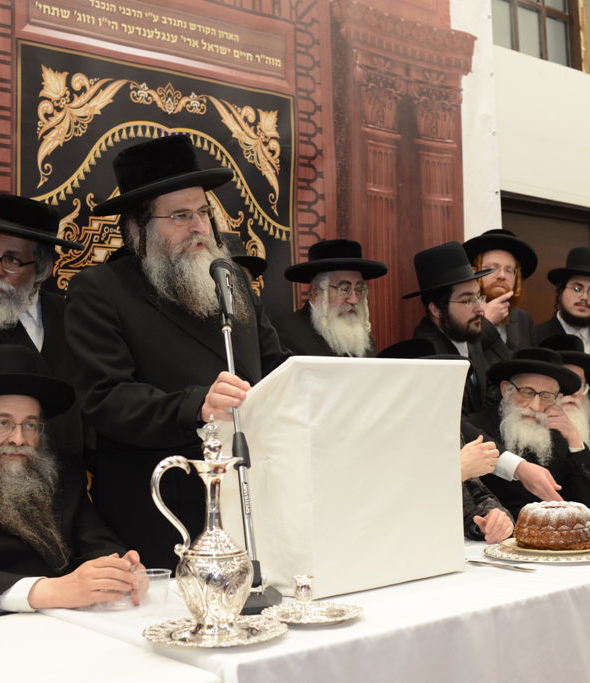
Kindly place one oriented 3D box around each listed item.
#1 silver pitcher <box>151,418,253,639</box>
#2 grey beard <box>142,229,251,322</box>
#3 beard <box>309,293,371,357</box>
[{"bbox_3d":[-0.166,0.338,1.810,0.185,0.395,0.140,-1,-4,0],"label":"silver pitcher"},{"bbox_3d":[-0.231,-0.154,2.330,0.160,0.225,0.180,-5,-5,44],"label":"grey beard"},{"bbox_3d":[0.158,-0.055,3.450,0.180,0.235,0.150,2,-5,-33],"label":"beard"}]

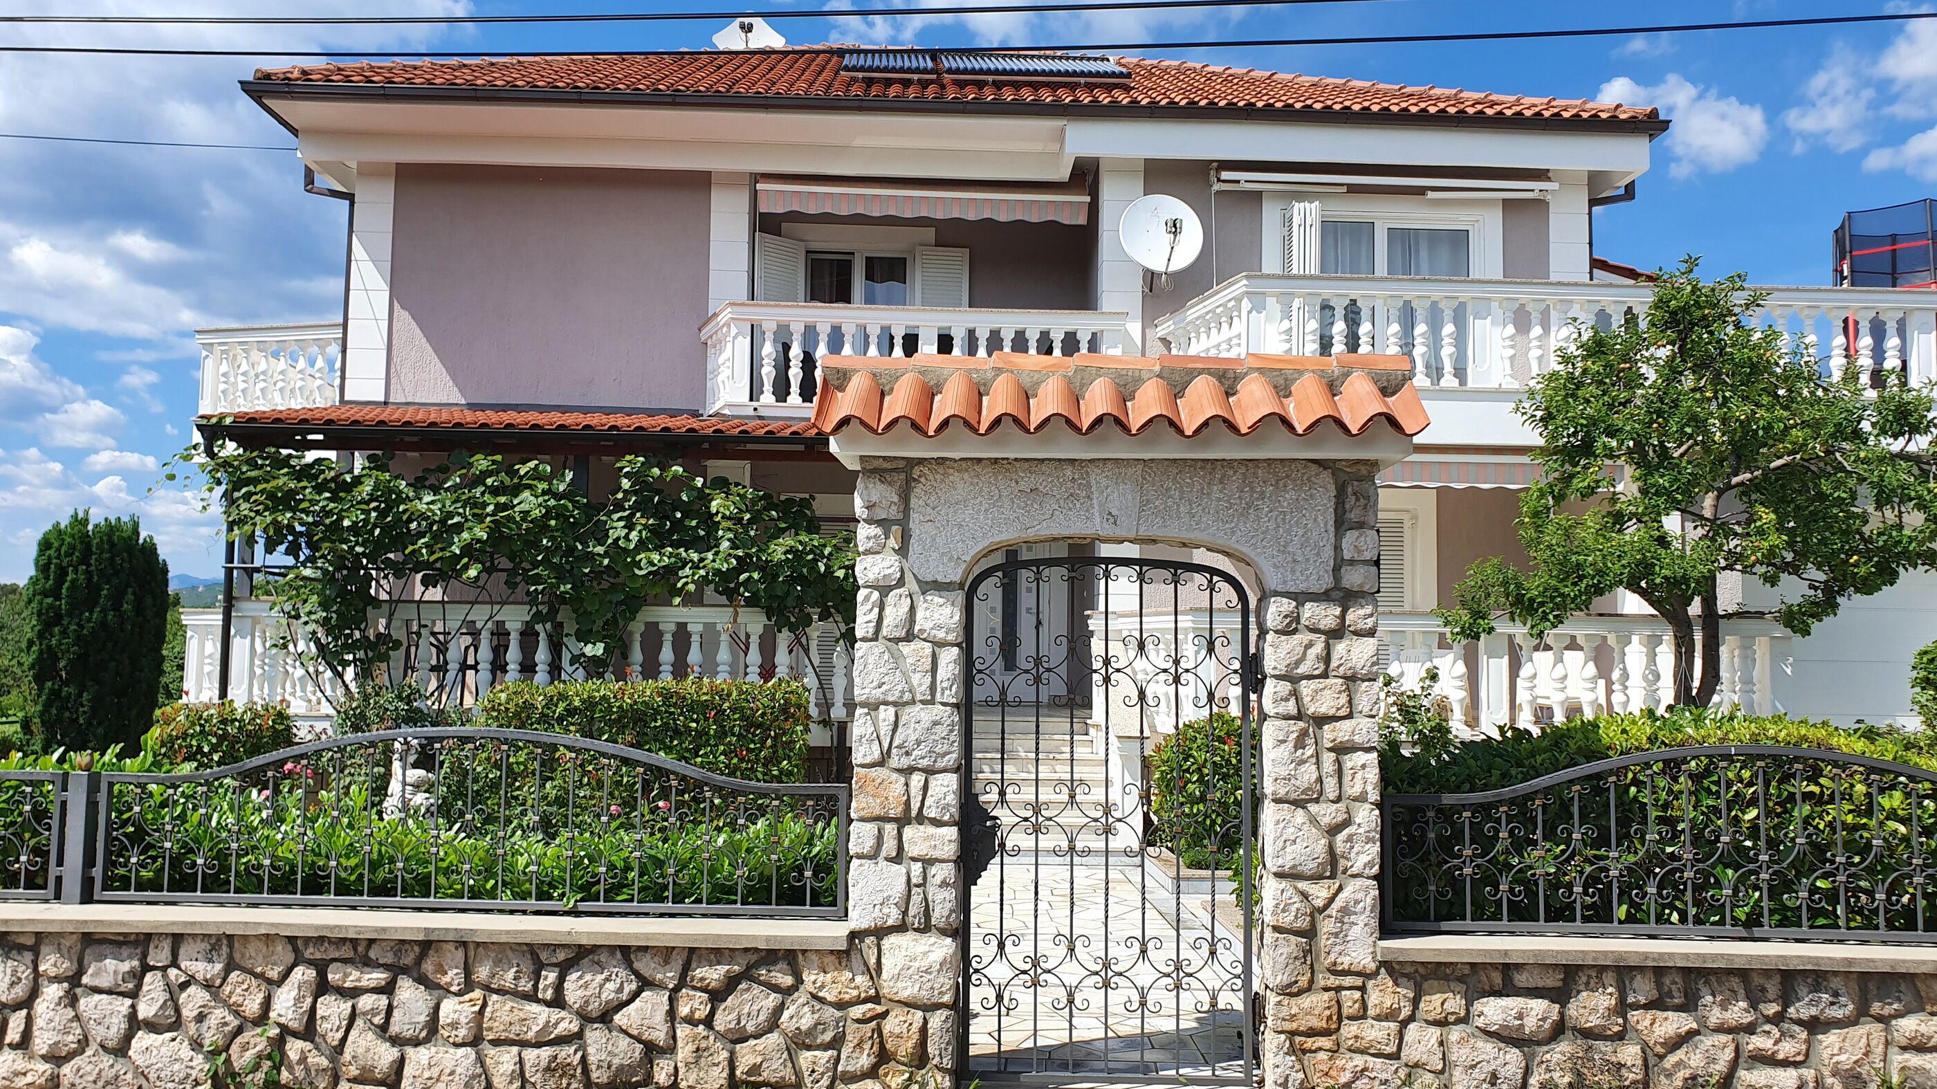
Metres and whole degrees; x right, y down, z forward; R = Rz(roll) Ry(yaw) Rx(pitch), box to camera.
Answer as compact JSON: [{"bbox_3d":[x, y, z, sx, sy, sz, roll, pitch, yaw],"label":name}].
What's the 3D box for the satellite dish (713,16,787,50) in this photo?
[{"bbox_3d":[-2.766,-6.303,18.142,0.930,0.800,0.550,1,-4,-5],"label":"satellite dish"}]

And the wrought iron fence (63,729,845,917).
[{"bbox_3d":[-1.957,1.074,5.601,2.900,0.710,0.060,1,-4,2],"label":"wrought iron fence"}]

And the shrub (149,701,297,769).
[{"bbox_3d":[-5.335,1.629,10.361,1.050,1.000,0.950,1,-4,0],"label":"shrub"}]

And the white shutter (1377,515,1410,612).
[{"bbox_3d":[4.105,0.699,14.622,0.600,2.000,0.060,1,-4,-2],"label":"white shutter"}]

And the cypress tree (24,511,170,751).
[{"bbox_3d":[-9.122,1.203,15.081,1.450,3.060,1.450,1,-4,0],"label":"cypress tree"}]

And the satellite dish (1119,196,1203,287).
[{"bbox_3d":[1.890,-2.943,13.973,0.830,0.930,0.600,1,-4,-6],"label":"satellite dish"}]

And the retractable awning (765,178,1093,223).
[{"bbox_3d":[-0.459,-3.601,15.276,3.450,0.500,0.600,1,-4,-2],"label":"retractable awning"}]

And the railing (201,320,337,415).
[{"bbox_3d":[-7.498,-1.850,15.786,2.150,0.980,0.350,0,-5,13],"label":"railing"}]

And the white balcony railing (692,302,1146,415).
[{"bbox_3d":[-0.584,-1.650,14.070,4.200,1.040,1.300,1,-4,-2],"label":"white balcony railing"}]

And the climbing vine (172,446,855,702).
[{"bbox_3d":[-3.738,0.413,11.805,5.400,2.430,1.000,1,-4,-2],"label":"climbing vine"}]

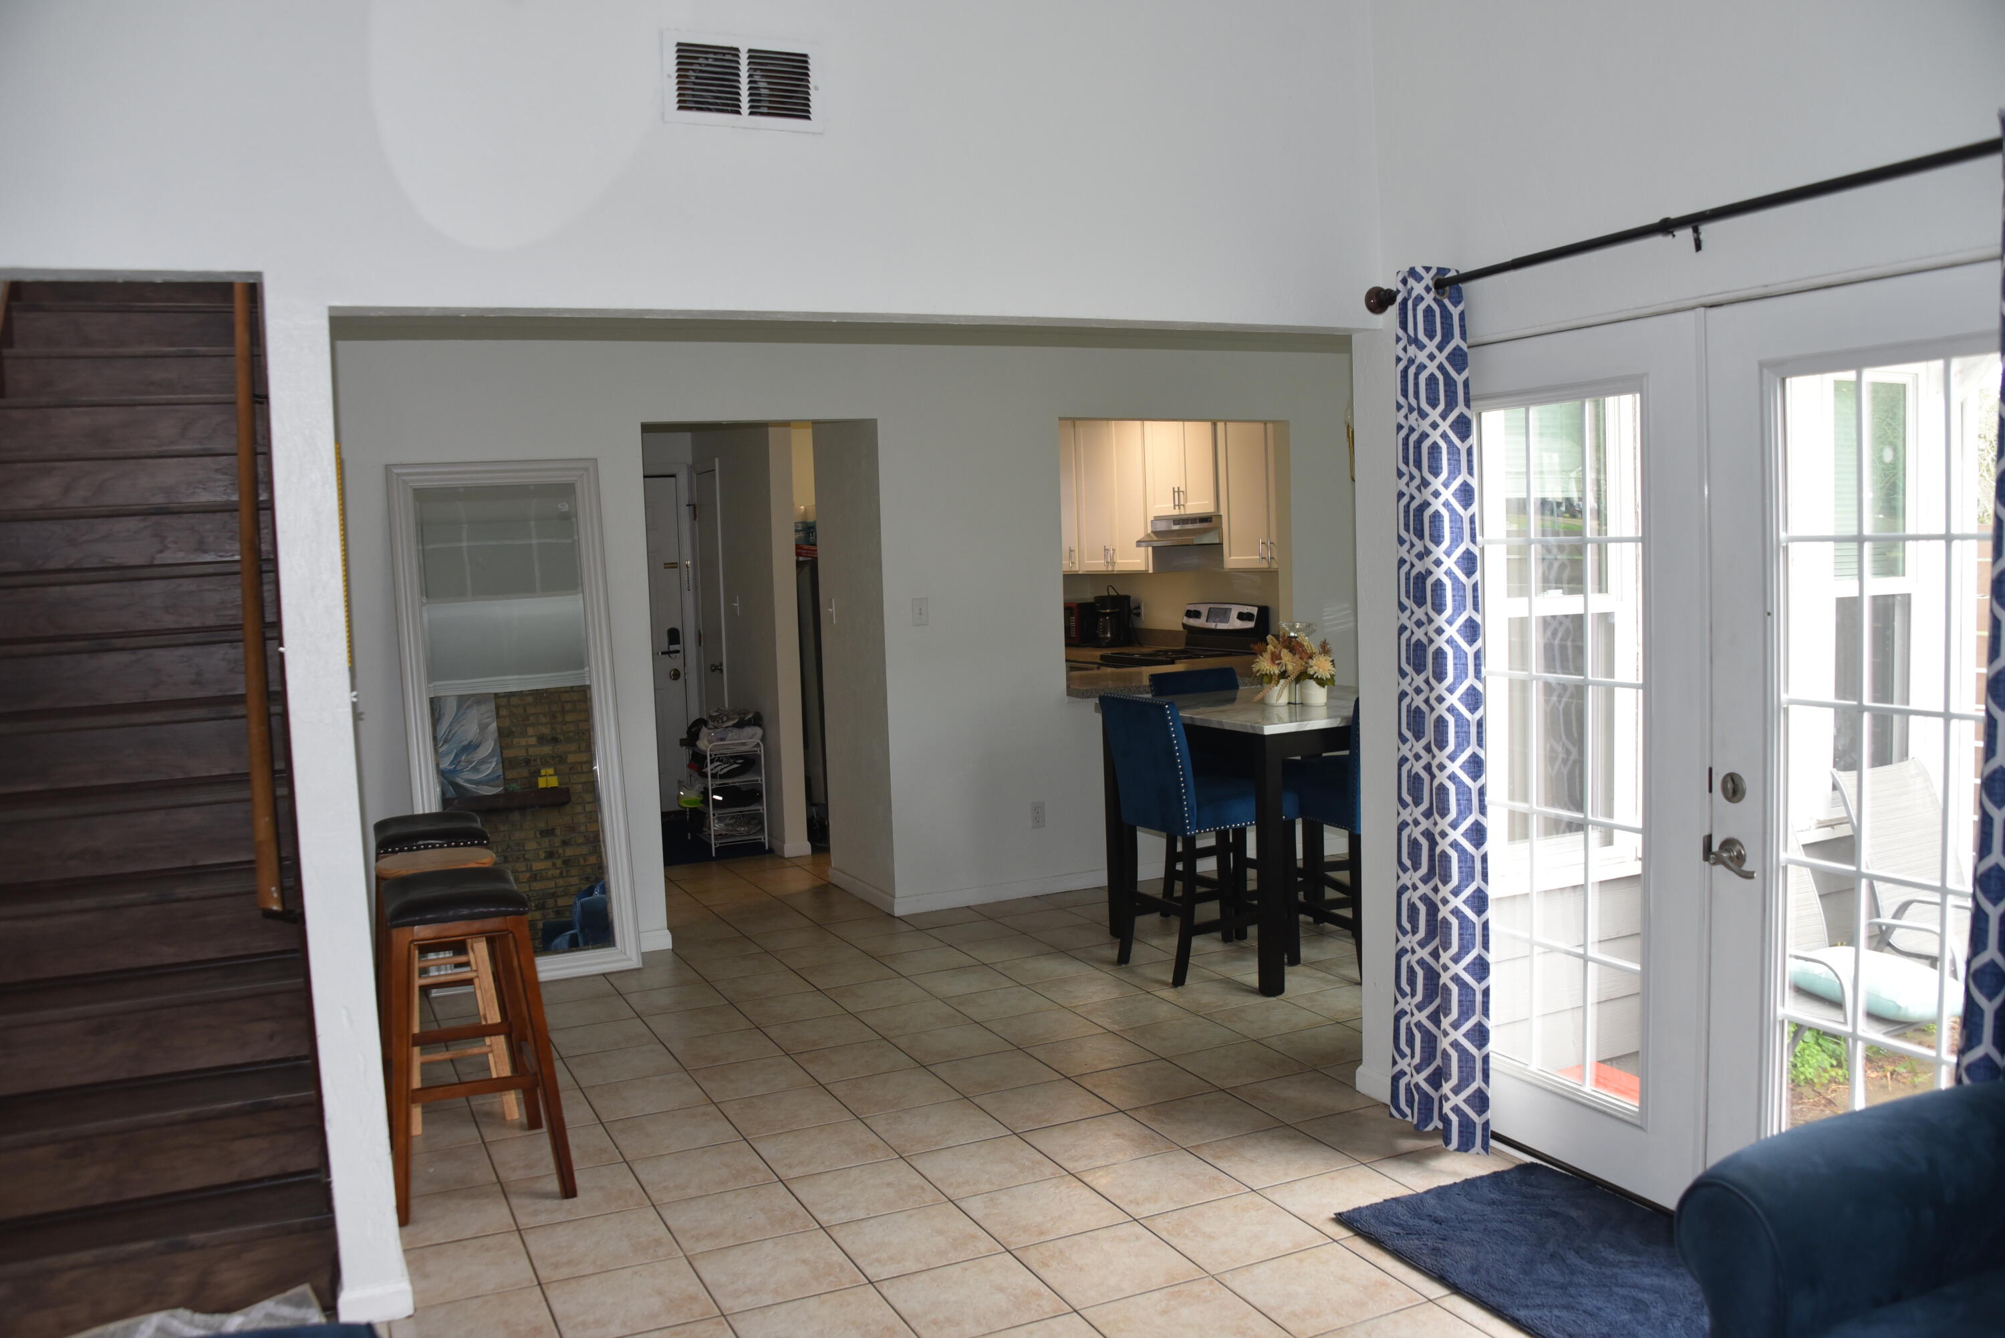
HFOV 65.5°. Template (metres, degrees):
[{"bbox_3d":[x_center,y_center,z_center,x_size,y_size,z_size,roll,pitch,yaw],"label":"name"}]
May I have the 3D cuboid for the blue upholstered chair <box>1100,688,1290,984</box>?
[{"bbox_3d":[0.712,0.576,5.597,0.580,0.980,0.470,-4,5,-25],"label":"blue upholstered chair"}]

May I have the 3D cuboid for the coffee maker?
[{"bbox_3d":[0.681,-0.304,9.504,0.180,0.330,0.220,2,6,43],"label":"coffee maker"}]

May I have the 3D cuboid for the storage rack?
[{"bbox_3d":[-1.458,0.653,8.246,0.290,0.580,0.530,-4,5,-25],"label":"storage rack"}]

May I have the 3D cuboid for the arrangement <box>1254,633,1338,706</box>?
[{"bbox_3d":[1.075,0.000,5.719,0.310,0.256,0.190,-2,4,0],"label":"arrangement"}]

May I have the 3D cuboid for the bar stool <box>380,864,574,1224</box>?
[{"bbox_3d":[-1.319,0.893,3.854,0.400,0.740,0.510,-4,5,-25],"label":"bar stool"}]

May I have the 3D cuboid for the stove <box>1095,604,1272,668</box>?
[{"bbox_3d":[0.936,0.249,8.582,0.700,1.176,0.770,-4,5,-25],"label":"stove"}]

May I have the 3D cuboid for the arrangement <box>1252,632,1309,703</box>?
[{"bbox_3d":[1.013,0.002,5.722,0.200,0.256,0.180,-2,4,0],"label":"arrangement"}]

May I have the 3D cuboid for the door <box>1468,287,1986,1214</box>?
[{"bbox_3d":[1.491,0.222,3.313,0.060,1.970,1.530,-4,5,-30],"label":"door"}]

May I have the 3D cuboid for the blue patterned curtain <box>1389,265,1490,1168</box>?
[{"bbox_3d":[1.074,0.102,3.840,0.140,2.130,0.190,-4,5,-30],"label":"blue patterned curtain"}]

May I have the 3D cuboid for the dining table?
[{"bbox_3d":[1.122,0.580,5.797,1.070,0.914,1.070,-4,5,-25],"label":"dining table"}]

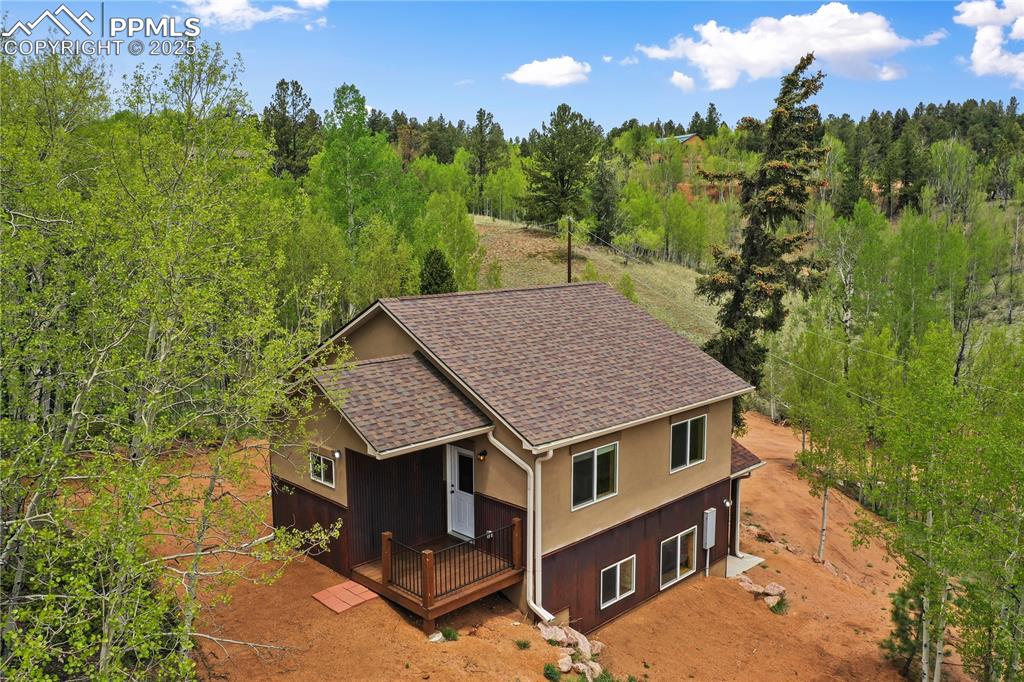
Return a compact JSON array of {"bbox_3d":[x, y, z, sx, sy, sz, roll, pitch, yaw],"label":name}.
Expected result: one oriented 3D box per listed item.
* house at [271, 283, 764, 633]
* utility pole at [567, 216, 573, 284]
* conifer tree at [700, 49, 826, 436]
[{"bbox_3d":[-0.489,2.515,21.582,12.125,7.778,10.243,-8,11,-43],"label":"house"},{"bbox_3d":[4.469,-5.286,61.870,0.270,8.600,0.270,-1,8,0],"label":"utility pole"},{"bbox_3d":[9.138,-2.524,29.273,5.000,15.500,5.000,-1,8,0],"label":"conifer tree"}]

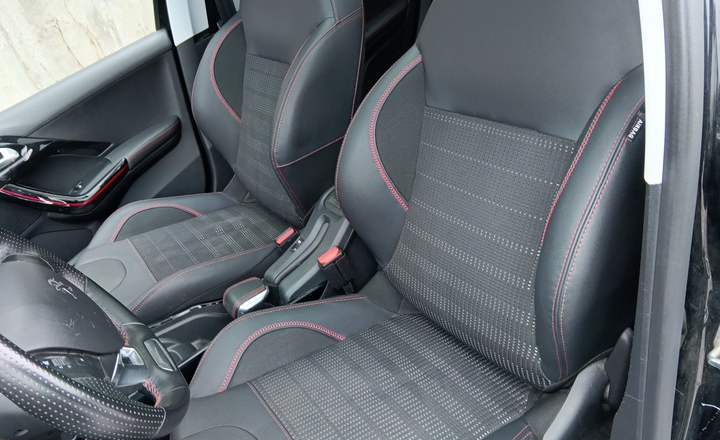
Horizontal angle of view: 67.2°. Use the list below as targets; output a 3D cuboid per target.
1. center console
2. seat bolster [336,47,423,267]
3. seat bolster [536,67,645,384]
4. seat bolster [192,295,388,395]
[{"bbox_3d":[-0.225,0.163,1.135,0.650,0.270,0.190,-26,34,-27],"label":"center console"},{"bbox_3d":[0.044,-0.103,1.033,0.170,0.465,0.125,-7,24,-36],"label":"seat bolster"},{"bbox_3d":[0.309,0.031,0.721,0.180,0.460,0.125,-7,24,-36],"label":"seat bolster"},{"bbox_3d":[-0.140,0.244,1.076,0.410,0.105,0.140,-26,34,-27],"label":"seat bolster"}]

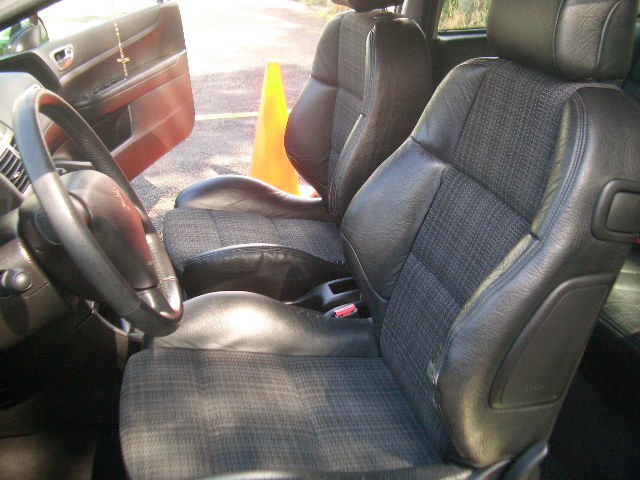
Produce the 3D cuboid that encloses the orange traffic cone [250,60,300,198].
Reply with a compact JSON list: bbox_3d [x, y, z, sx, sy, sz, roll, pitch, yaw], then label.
[{"bbox_3d":[-0.238,-0.550,3.373,0.375,0.715,0.375,9,24,17],"label":"orange traffic cone"}]

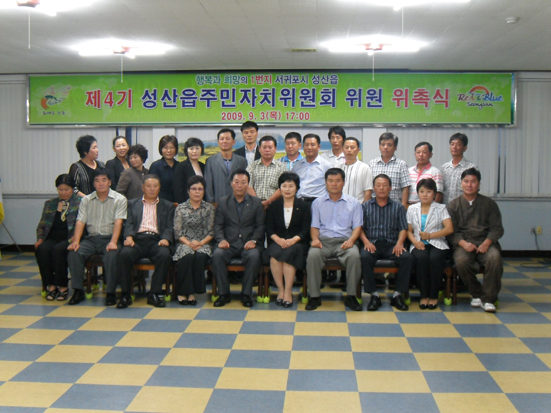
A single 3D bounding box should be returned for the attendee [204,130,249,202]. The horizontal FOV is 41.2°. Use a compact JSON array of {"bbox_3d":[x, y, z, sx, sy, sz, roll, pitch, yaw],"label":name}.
[{"bbox_3d":[-0.523,0.020,7.953,0.500,1.700,0.330,0,5,-5],"label":"attendee"}]

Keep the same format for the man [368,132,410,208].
[{"bbox_3d":[1.236,0.039,8.018,0.490,1.680,0.300,1,5,7],"label":"man"}]

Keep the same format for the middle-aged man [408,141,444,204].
[{"bbox_3d":[1.652,0.086,8.048,0.470,1.605,0.300,2,5,25],"label":"middle-aged man"}]

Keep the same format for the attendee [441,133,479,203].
[{"bbox_3d":[2.020,0.035,8.070,0.480,1.683,0.300,1,5,8],"label":"attendee"}]

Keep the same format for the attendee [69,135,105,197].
[{"bbox_3d":[-2.123,0.030,8.271,0.460,1.656,0.320,-3,6,-34],"label":"attendee"}]

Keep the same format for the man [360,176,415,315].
[{"bbox_3d":[1.067,0.319,7.117,0.510,1.250,0.700,1,5,5],"label":"man"}]

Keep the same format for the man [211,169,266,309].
[{"bbox_3d":[-0.367,0.283,7.266,0.510,1.303,0.630,1,5,5],"label":"man"}]

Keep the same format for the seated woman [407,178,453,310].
[{"bbox_3d":[1.520,0.345,7.203,0.470,1.222,0.660,1,5,15],"label":"seated woman"}]

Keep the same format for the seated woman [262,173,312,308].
[{"bbox_3d":[0.118,0.303,7.283,0.470,1.264,0.620,1,5,6],"label":"seated woman"}]

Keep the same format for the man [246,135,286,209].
[{"bbox_3d":[-0.087,0.063,7.880,0.480,1.630,0.380,0,5,0],"label":"man"}]

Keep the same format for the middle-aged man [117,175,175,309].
[{"bbox_3d":[-1.275,0.311,7.289,0.510,1.239,0.660,0,5,3],"label":"middle-aged man"}]

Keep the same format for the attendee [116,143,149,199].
[{"bbox_3d":[-1.493,0.095,7.988,0.460,1.540,0.330,-3,5,-31],"label":"attendee"}]

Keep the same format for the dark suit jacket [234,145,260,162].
[{"bbox_3d":[-0.295,-0.353,8.362,0.480,0.740,0.300,0,5,0],"label":"dark suit jacket"}]

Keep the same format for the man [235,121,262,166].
[{"bbox_3d":[-0.318,-0.066,8.476,0.480,1.825,0.300,0,5,-4],"label":"man"}]

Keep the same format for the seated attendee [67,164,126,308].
[{"bbox_3d":[-1.743,0.274,7.274,0.540,1.295,0.700,0,5,-3],"label":"seated attendee"}]

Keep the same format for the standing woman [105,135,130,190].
[{"bbox_3d":[-1.705,0.019,8.347,0.460,1.651,0.300,0,5,-7],"label":"standing woman"}]

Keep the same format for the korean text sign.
[{"bbox_3d":[-0.119,-1.482,10.159,6.770,0.730,0.100,0,5,3],"label":"korean text sign"}]

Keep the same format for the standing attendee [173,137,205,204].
[{"bbox_3d":[-0.946,0.049,8.202,0.450,1.637,0.300,-2,5,-26],"label":"standing attendee"}]

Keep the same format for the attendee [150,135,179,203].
[{"bbox_3d":[-1.182,0.047,7.996,0.440,1.635,0.320,-1,5,-14],"label":"attendee"}]

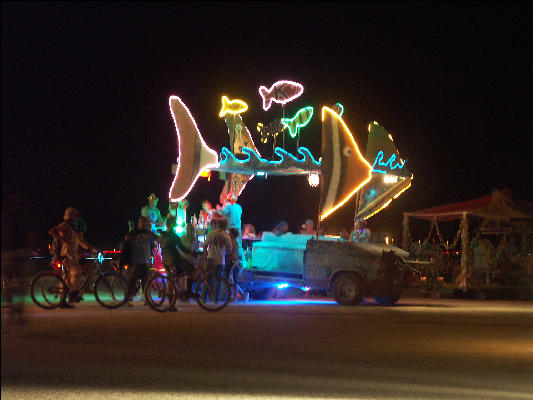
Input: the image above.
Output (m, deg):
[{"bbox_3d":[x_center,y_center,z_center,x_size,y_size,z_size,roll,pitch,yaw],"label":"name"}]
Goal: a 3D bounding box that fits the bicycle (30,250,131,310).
[{"bbox_3d":[-3.348,1.430,26.500,1.760,1.040,0.600,0,-2,-9],"label":"bicycle"}]

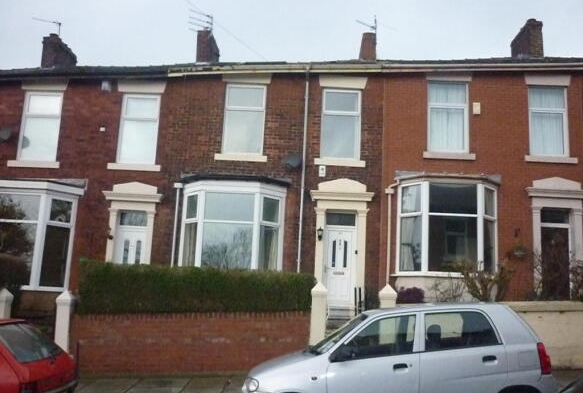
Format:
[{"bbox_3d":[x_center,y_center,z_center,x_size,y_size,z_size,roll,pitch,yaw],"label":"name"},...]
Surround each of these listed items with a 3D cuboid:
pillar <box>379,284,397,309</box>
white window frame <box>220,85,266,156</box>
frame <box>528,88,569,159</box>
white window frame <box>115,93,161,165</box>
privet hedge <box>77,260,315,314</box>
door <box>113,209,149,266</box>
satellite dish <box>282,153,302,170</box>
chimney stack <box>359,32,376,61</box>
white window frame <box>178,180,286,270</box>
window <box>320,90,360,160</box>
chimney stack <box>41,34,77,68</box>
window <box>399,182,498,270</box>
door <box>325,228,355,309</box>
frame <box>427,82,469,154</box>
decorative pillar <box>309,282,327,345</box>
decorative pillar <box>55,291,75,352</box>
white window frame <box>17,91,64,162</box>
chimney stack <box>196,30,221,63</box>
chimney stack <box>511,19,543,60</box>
[{"bbox_3d":[1.696,2.327,9.832,0.280,1.534,0.280,3,-10,2],"label":"pillar"},{"bbox_3d":[-1.221,-1.991,14.444,1.054,1.859,0.100,3,-10,2],"label":"white window frame"},{"bbox_3d":[6.736,-1.948,14.594,1.021,1.867,0.100,3,-9,1],"label":"frame"},{"bbox_3d":[-3.959,-1.740,14.464,1.011,1.866,0.100,3,-10,2],"label":"white window frame"},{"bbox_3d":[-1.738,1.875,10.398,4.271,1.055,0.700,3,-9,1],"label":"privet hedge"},{"bbox_3d":[-4.061,1.502,13.993,0.787,2.334,0.100,3,-10,2],"label":"door"},{"bbox_3d":[0.033,-0.878,14.055,0.530,0.470,0.300,-4,-12,35],"label":"satellite dish"},{"bbox_3d":[2.641,-4.886,19.445,0.470,1.086,1.350,3,-9,1],"label":"chimney stack"},{"bbox_3d":[-1.513,0.891,13.722,2.657,2.444,0.700,3,-9,1],"label":"white window frame"},{"bbox_3d":[1.309,-1.874,14.626,1.003,1.898,0.100,3,-9,1],"label":"window"},{"bbox_3d":[-8.167,-4.777,19.564,0.494,1.251,1.575,3,-10,2],"label":"chimney stack"},{"bbox_3d":[3.827,0.778,13.463,2.450,2.179,0.630,3,-10,2],"label":"window"},{"bbox_3d":[1.245,1.800,14.086,0.770,1.926,0.100,3,-9,1],"label":"door"},{"bbox_3d":[4.120,-2.059,14.634,1.059,1.902,0.100,3,-9,1],"label":"frame"},{"bbox_3d":[0.477,2.333,9.859,0.280,1.586,0.280,3,-10,2],"label":"decorative pillar"},{"bbox_3d":[-4.110,2.442,9.946,0.280,1.502,0.280,3,-10,2],"label":"decorative pillar"},{"bbox_3d":[-6.595,-1.825,14.682,1.021,1.896,0.100,3,-9,1],"label":"white window frame"},{"bbox_3d":[-2.943,-4.884,19.462,0.449,1.137,1.575,3,-10,2],"label":"chimney stack"},{"bbox_3d":[8.149,-5.115,19.202,0.453,1.372,1.488,3,-10,2],"label":"chimney stack"}]

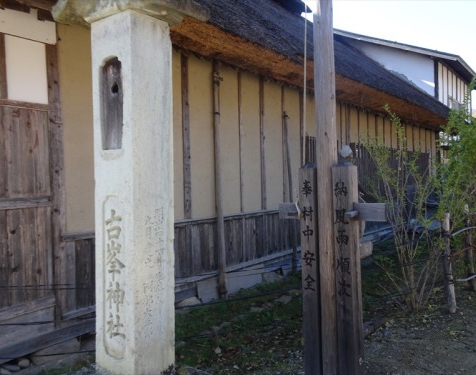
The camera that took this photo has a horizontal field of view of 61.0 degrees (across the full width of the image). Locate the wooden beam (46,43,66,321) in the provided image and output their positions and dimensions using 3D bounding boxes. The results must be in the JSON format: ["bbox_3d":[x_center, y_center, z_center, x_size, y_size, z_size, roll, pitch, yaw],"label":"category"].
[{"bbox_3d":[-1.603,-0.046,3.537,0.100,2.419,0.110,-1,0,40],"label":"wooden beam"}]

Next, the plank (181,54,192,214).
[{"bbox_3d":[-0.691,-0.664,5.226,0.080,2.123,0.109,-1,1,40],"label":"plank"}]

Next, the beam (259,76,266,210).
[{"bbox_3d":[0.341,-0.634,5.855,0.060,1.934,0.080,-1,0,40],"label":"beam"}]

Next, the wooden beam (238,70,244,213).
[{"bbox_3d":[0.035,-0.622,5.473,0.045,1.918,0.050,-1,0,40],"label":"wooden beam"}]

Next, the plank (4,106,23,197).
[{"bbox_3d":[-2.048,-0.320,3.675,0.020,0.821,0.131,-1,1,40],"label":"plank"}]

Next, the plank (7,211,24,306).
[{"bbox_3d":[-2.031,0.636,3.685,0.020,0.872,0.126,-1,1,40],"label":"plank"}]

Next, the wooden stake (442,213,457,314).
[{"bbox_3d":[2.369,0.845,4.512,0.075,1.112,0.075,-3,0,40],"label":"wooden stake"}]

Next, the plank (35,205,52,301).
[{"bbox_3d":[-1.862,0.630,3.883,0.020,0.885,0.132,-1,1,40],"label":"plank"}]

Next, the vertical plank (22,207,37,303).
[{"bbox_3d":[-1.948,0.635,3.783,0.020,0.886,0.124,-1,1,40],"label":"vertical plank"}]

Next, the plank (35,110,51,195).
[{"bbox_3d":[-1.678,-0.299,3.472,0.025,0.719,0.115,-1,0,40],"label":"plank"}]

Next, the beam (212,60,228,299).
[{"bbox_3d":[-0.227,-0.094,4.960,0.090,2.878,0.090,-1,0,40],"label":"beam"}]

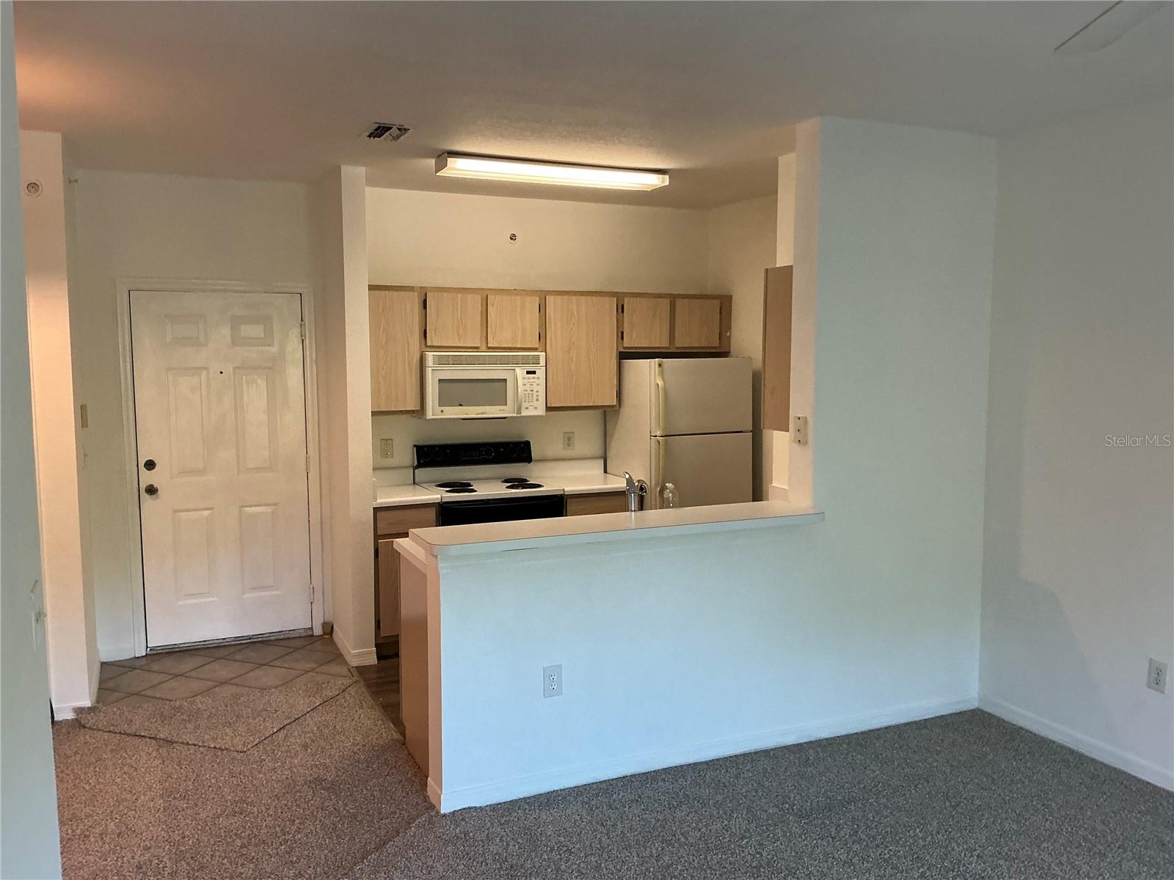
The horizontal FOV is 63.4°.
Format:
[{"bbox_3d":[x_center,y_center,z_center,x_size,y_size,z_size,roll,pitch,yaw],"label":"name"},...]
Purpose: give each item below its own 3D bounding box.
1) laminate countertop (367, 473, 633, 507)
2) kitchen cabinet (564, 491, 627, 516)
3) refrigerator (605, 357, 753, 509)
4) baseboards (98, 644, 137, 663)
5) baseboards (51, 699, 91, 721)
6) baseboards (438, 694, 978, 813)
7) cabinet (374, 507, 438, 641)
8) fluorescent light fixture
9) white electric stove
[{"bbox_3d":[-0.532,0.297,5.860,1.698,0.040,0.637,-2,6,-24],"label":"laminate countertop"},{"bbox_3d":[-0.015,0.726,6.139,0.540,0.868,0.612,-2,6,-24],"label":"kitchen cabinet"},{"bbox_3d":[0.608,0.308,6.278,0.697,1.675,0.730,-2,6,-24],"label":"refrigerator"},{"bbox_3d":[-2.651,1.199,5.371,0.184,0.095,0.018,-2,6,-24],"label":"baseboards"},{"bbox_3d":[-2.428,1.279,4.483,0.154,0.070,0.015,-2,6,-24],"label":"baseboards"},{"bbox_3d":[0.678,1.310,4.068,2.668,0.072,0.016,-2,6,-24],"label":"baseboards"},{"bbox_3d":[-1.132,0.724,5.616,0.379,0.776,0.632,-2,6,-24],"label":"cabinet"},{"bbox_3d":[-0.166,-1.410,5.008,1.235,0.075,0.213,-2,6,-24],"label":"fluorescent light fixture"},{"bbox_3d":[-0.602,0.613,5.811,0.755,1.148,0.669,-2,6,-24],"label":"white electric stove"}]

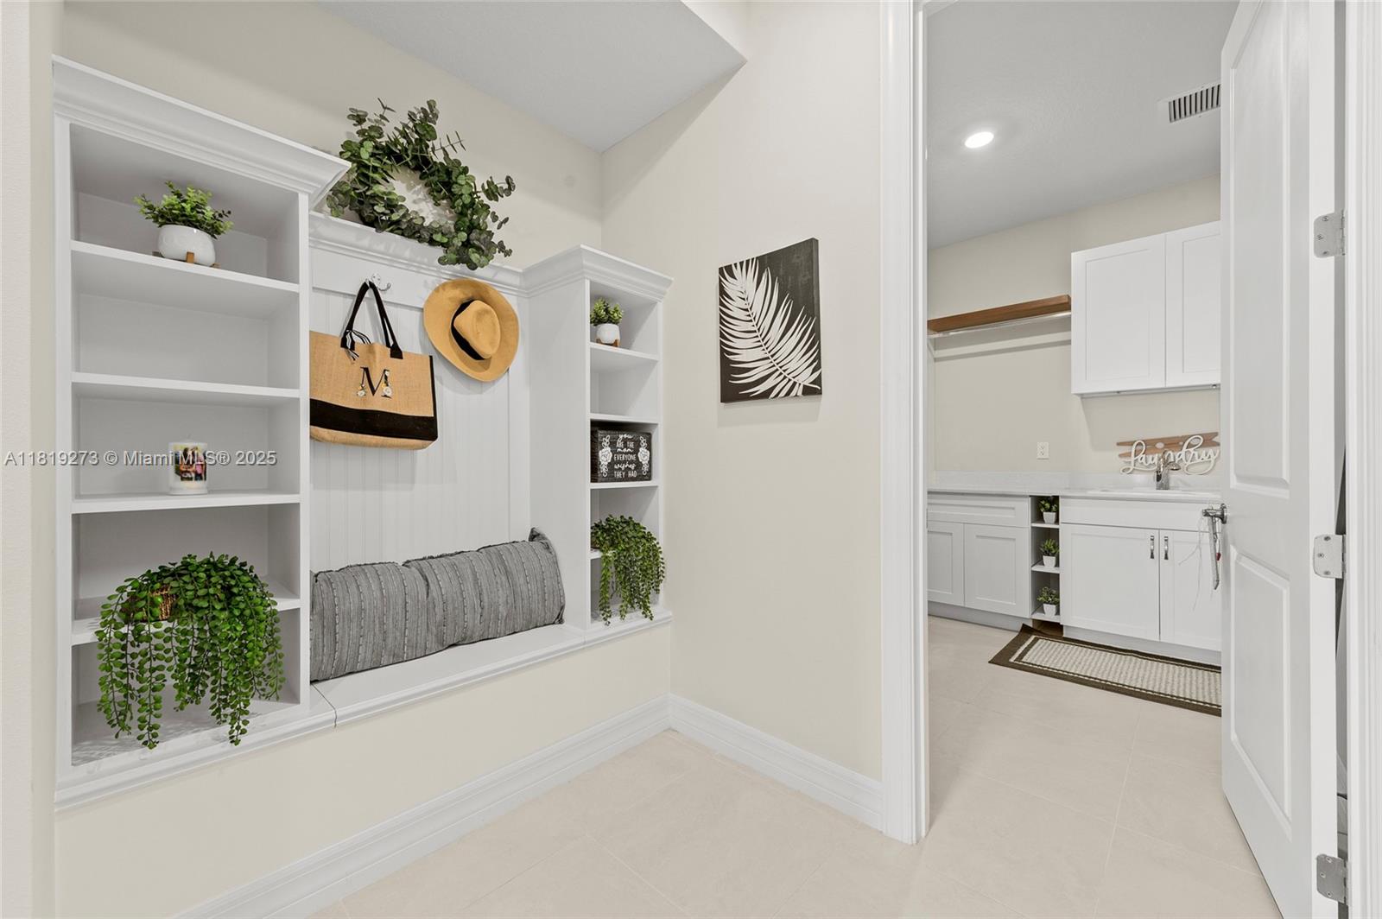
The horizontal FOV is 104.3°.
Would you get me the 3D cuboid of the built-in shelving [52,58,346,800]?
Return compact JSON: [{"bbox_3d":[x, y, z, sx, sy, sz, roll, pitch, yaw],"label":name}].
[{"bbox_3d":[-1.187,-0.056,1.320,0.505,1.355,0.465,0,0,43],"label":"built-in shelving"}]

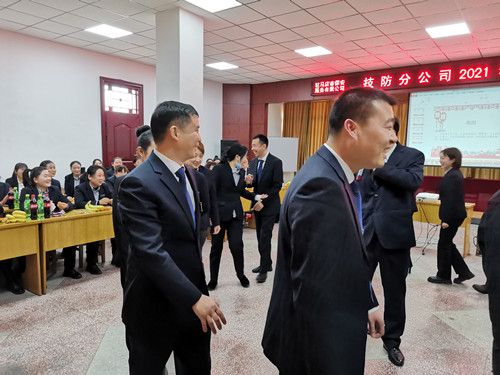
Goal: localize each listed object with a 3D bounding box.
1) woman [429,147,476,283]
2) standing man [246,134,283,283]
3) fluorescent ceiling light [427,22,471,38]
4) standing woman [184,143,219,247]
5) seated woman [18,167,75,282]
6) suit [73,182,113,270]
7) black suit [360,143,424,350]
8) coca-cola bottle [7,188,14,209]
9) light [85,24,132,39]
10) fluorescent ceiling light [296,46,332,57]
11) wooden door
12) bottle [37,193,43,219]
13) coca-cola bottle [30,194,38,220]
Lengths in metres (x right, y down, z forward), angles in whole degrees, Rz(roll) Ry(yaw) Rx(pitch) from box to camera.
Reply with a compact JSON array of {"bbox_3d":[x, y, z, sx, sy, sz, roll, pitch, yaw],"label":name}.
[{"bbox_3d":[2.396,0.333,4.416,0.480,1.590,0.420,3,6,15],"label":"woman"},{"bbox_3d":[0.170,0.219,4.516,0.500,1.700,0.400,4,6,30],"label":"standing man"},{"bbox_3d":[3.215,-2.555,6.085,0.600,0.050,0.600,5,7,36],"label":"fluorescent ceiling light"},{"bbox_3d":[-0.476,0.353,3.514,0.460,1.600,0.320,1,5,-5],"label":"standing woman"},{"bbox_3d":[-2.329,0.406,4.299,0.680,1.270,0.520,6,7,40],"label":"seated woman"},{"bbox_3d":[-2.003,0.442,4.681,0.600,1.050,0.490,6,7,42],"label":"suit"},{"bbox_3d":[1.030,0.454,2.745,0.540,1.520,0.400,5,6,32],"label":"black suit"},{"bbox_3d":[-2.861,0.137,4.496,0.068,0.245,0.068,5,7,36],"label":"coca-cola bottle"},{"bbox_3d":[-2.428,-2.708,6.499,0.600,0.050,0.600,5,7,36],"label":"light"},{"bbox_3d":[1.284,-2.711,7.500,0.600,0.050,0.600,5,7,36],"label":"fluorescent ceiling light"},{"bbox_3d":[-2.864,-0.873,8.538,0.120,3.020,1.120,5,7,36],"label":"wooden door"},{"bbox_3d":[-2.175,0.209,3.892,0.068,0.245,0.068,5,7,36],"label":"bottle"},{"bbox_3d":[-2.218,0.208,3.860,0.070,0.247,0.070,5,7,36],"label":"coca-cola bottle"}]

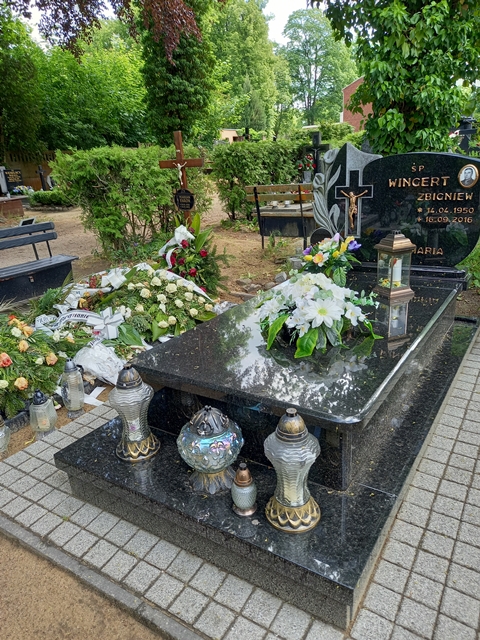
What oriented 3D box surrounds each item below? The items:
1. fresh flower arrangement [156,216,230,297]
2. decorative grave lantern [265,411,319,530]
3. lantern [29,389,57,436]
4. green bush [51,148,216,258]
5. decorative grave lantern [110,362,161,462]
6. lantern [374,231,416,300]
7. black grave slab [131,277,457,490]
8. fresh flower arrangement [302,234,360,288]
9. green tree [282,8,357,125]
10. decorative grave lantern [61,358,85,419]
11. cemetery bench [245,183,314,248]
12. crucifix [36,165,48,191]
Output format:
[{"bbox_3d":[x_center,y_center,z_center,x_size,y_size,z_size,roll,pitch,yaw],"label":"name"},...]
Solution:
[{"bbox_3d":[-0.460,-0.665,4.730,0.620,0.780,0.480,9,23,32],"label":"fresh flower arrangement"},{"bbox_3d":[0.162,0.444,1.423,0.176,0.370,0.176,-3,19,1],"label":"decorative grave lantern"},{"bbox_3d":[-1.022,0.478,2.378,0.137,0.245,0.137,9,23,32],"label":"lantern"},{"bbox_3d":[-1.850,-2.330,8.550,1.400,1.620,2.700,9,23,32],"label":"green bush"},{"bbox_3d":[-0.421,0.352,1.823,0.178,0.370,0.178,-3,19,1],"label":"decorative grave lantern"},{"bbox_3d":[0.893,-0.331,2.676,0.165,0.370,0.165,-8,19,-14],"label":"lantern"},{"bbox_3d":[0.418,0.147,2.414,1.030,0.300,1.640,9,22,32],"label":"black grave slab"},{"bbox_3d":[0.600,-0.406,3.030,0.340,0.310,0.310,9,22,32],"label":"fresh flower arrangement"},{"bbox_3d":[7.900,-23.200,47.200,8.000,14.800,8.000,9,23,32],"label":"green tree"},{"bbox_3d":[-0.897,0.371,2.490,0.120,0.325,0.120,9,22,32],"label":"decorative grave lantern"},{"bbox_3d":[0.690,-1.494,6.674,1.080,0.880,0.550,9,22,32],"label":"cemetery bench"},{"bbox_3d":[-7.600,-5.360,17.800,0.120,1.200,0.500,9,23,32],"label":"crucifix"}]

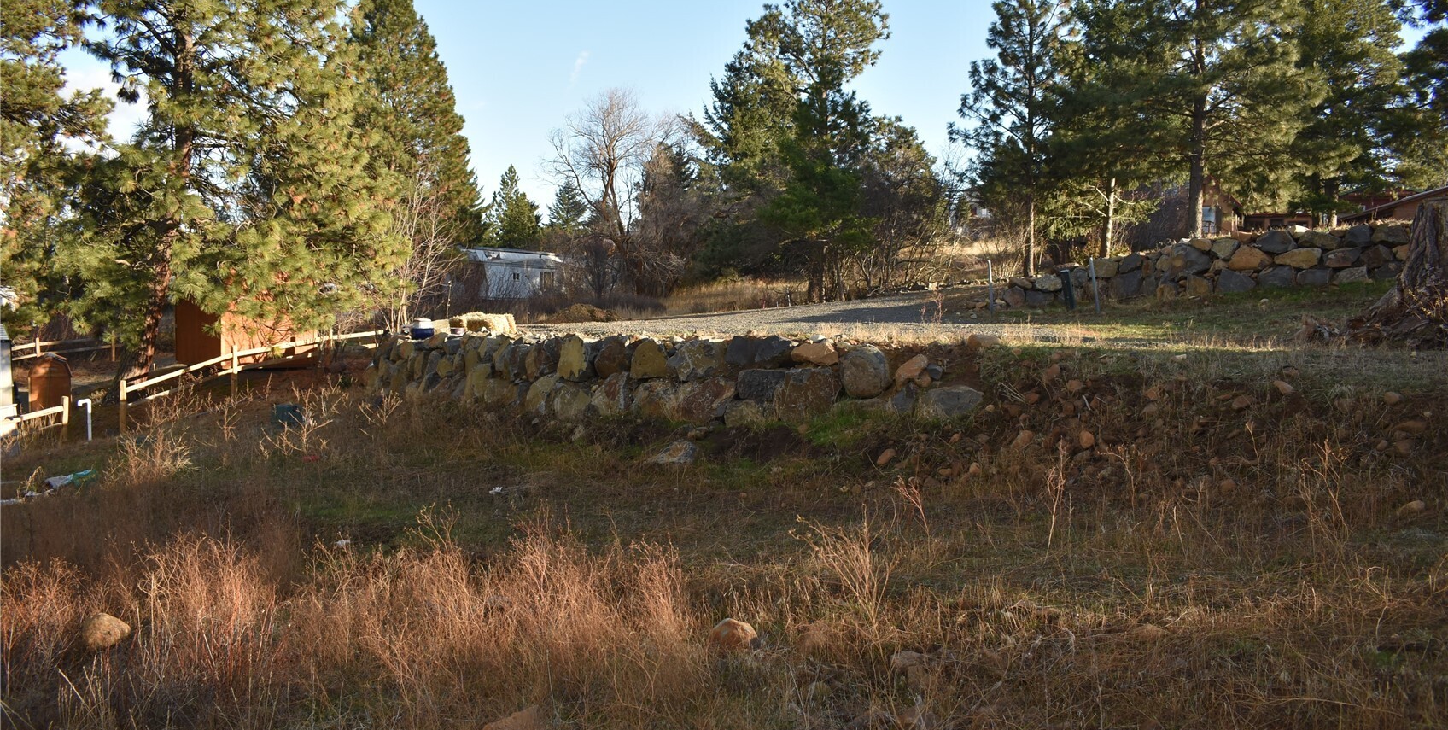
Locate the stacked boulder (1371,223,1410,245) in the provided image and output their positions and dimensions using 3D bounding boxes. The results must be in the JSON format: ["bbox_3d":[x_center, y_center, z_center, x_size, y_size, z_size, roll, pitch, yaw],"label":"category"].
[{"bbox_3d":[14.432,-2.838,23.500,0.832,0.465,0.600,0,3,0],"label":"stacked boulder"}]

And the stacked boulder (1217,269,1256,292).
[{"bbox_3d":[12.021,-1.991,25.500,0.928,0.541,0.650,0,1,6],"label":"stacked boulder"}]

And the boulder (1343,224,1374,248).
[{"bbox_3d":[14.903,-3.026,25.500,0.681,0.541,0.550,0,2,9],"label":"boulder"}]

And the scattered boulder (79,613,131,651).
[{"bbox_3d":[-3.106,1.342,5.450,0.255,0.176,0.220,0,3,0],"label":"scattered boulder"}]

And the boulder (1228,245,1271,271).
[{"bbox_3d":[12.388,-2.531,25.600,0.983,0.594,0.650,0,1,6],"label":"boulder"}]

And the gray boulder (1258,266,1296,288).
[{"bbox_3d":[12.634,-2.014,24.800,0.810,0.476,0.600,0,2,9],"label":"gray boulder"}]

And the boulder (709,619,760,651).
[{"bbox_3d":[0.045,1.353,5.450,0.255,0.145,0.220,0,3,0],"label":"boulder"}]

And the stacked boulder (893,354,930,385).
[{"bbox_3d":[2.542,0.061,14.700,0.475,0.413,0.400,0,3,0],"label":"stacked boulder"}]

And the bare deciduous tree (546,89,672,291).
[{"bbox_3d":[-4.970,-7.583,47.000,5.278,8.757,4.750,0,2,0],"label":"bare deciduous tree"}]

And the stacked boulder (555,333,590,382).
[{"bbox_3d":[-2.217,-0.108,16.000,0.517,0.700,0.500,1,3,17],"label":"stacked boulder"}]

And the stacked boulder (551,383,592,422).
[{"bbox_3d":[-2.250,0.558,16.000,0.617,0.567,0.500,1,3,17],"label":"stacked boulder"}]

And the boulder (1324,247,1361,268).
[{"bbox_3d":[14.404,-2.502,25.300,0.851,0.485,0.600,0,2,9],"label":"boulder"}]

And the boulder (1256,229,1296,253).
[{"bbox_3d":[12.811,-2.872,25.200,0.873,0.560,0.650,0,2,9],"label":"boulder"}]

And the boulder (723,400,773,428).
[{"bbox_3d":[0.345,0.689,15.400,0.685,0.389,0.500,0,1,11],"label":"boulder"}]

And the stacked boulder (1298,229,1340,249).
[{"bbox_3d":[12.877,-2.727,23.500,0.906,0.441,0.600,0,3,0],"label":"stacked boulder"}]

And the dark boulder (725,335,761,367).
[{"bbox_3d":[0.266,-0.202,15.500,0.517,0.452,0.450,0,3,0],"label":"dark boulder"}]

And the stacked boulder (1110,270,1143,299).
[{"bbox_3d":[8.715,-1.749,23.500,0.710,0.636,0.600,0,3,0],"label":"stacked boulder"}]

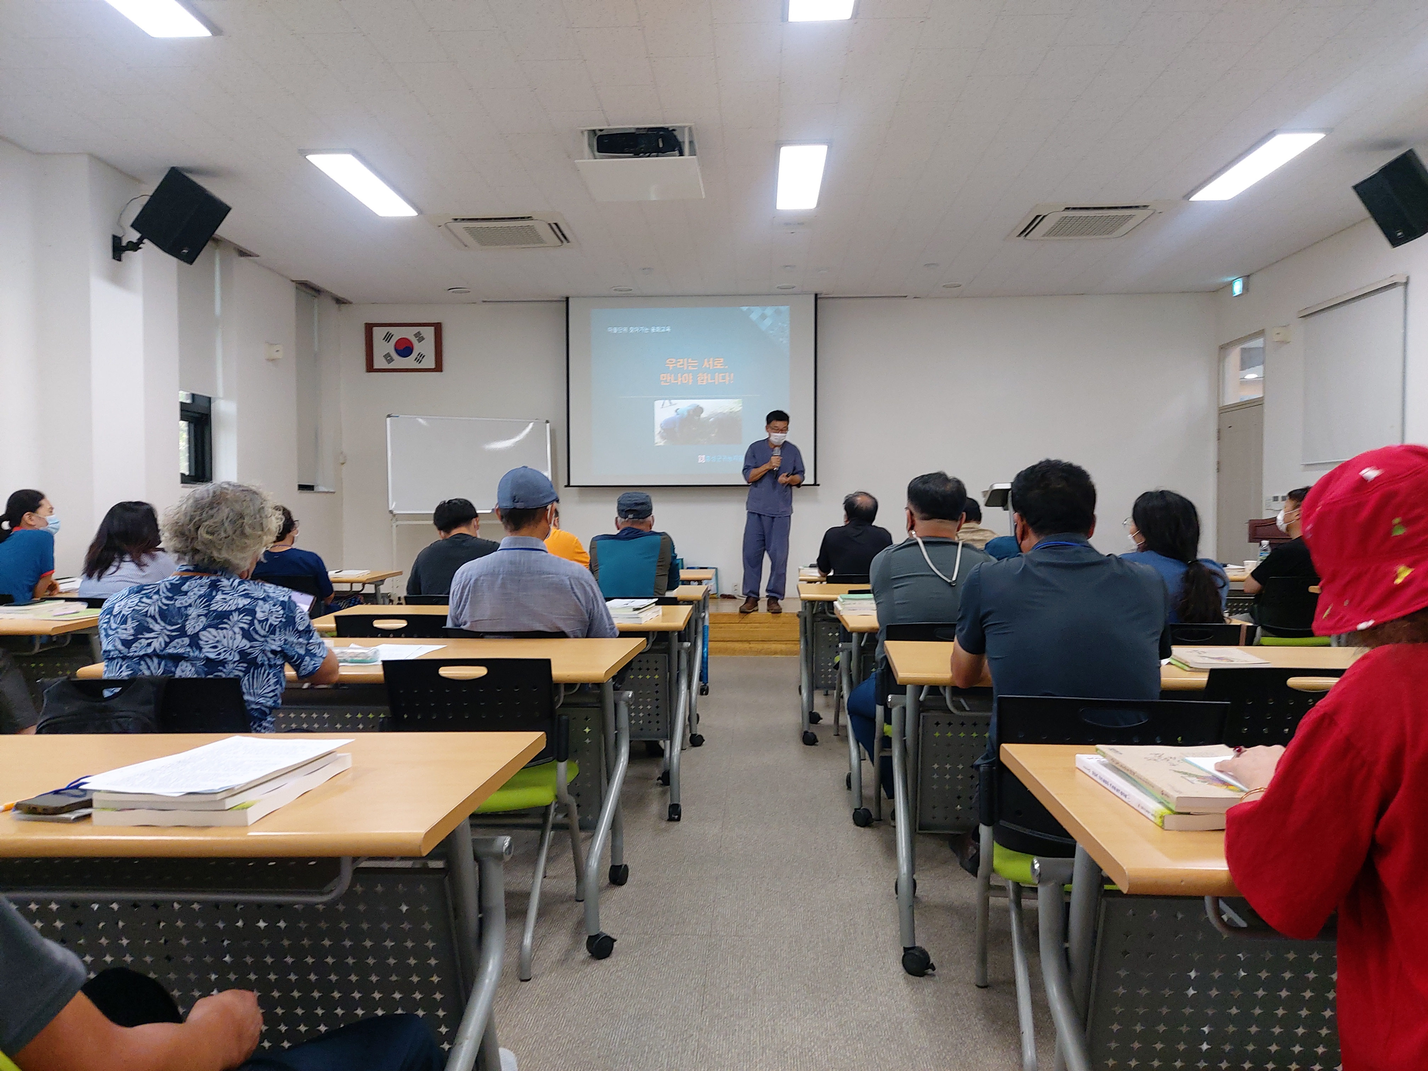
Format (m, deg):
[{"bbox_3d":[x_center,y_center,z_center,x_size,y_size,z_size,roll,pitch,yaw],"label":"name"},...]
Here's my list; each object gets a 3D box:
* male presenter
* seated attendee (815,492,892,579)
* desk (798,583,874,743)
[{"bbox_3d":[0.483,-0.198,8.500,0.520,1.670,0.380,0,1,-2],"label":"male presenter"},{"bbox_3d":[0.838,0.370,5.980,0.480,1.200,0.660,0,1,0],"label":"seated attendee"},{"bbox_3d":[1.066,0.640,5.203,1.260,0.740,0.620,0,1,3],"label":"desk"}]

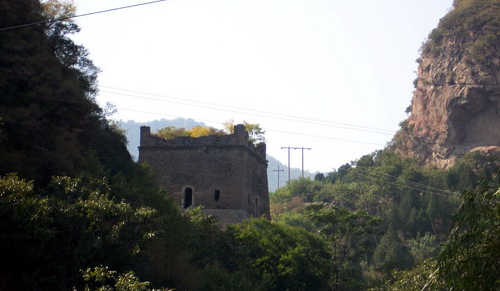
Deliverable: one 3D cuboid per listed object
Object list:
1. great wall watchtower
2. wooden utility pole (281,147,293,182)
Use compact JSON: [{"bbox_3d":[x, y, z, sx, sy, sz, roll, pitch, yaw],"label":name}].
[{"bbox_3d":[-4.390,4.049,186.000,11.000,10.400,11.000,-1,-8,9],"label":"great wall watchtower"},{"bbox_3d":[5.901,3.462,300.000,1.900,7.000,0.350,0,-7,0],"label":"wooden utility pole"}]

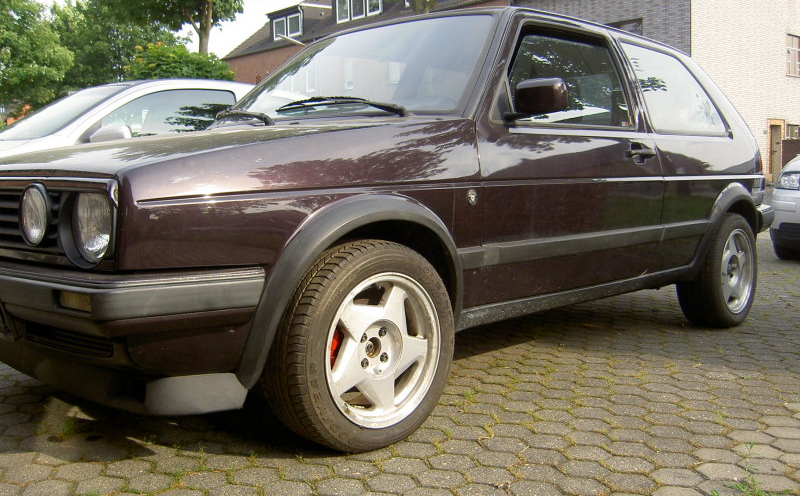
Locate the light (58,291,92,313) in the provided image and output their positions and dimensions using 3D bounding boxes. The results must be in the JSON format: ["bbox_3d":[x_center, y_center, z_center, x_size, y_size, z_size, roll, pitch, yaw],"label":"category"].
[{"bbox_3d":[-0.670,0.113,1.658,0.155,0.050,0.045,4,7,39],"label":"light"}]

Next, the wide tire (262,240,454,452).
[{"bbox_3d":[-0.104,0.266,2.150,0.565,0.560,0.197,-5,7,-43],"label":"wide tire"}]

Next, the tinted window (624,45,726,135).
[{"bbox_3d":[1.245,-0.688,3.505,0.050,0.400,0.920,-19,-9,43],"label":"tinted window"}]

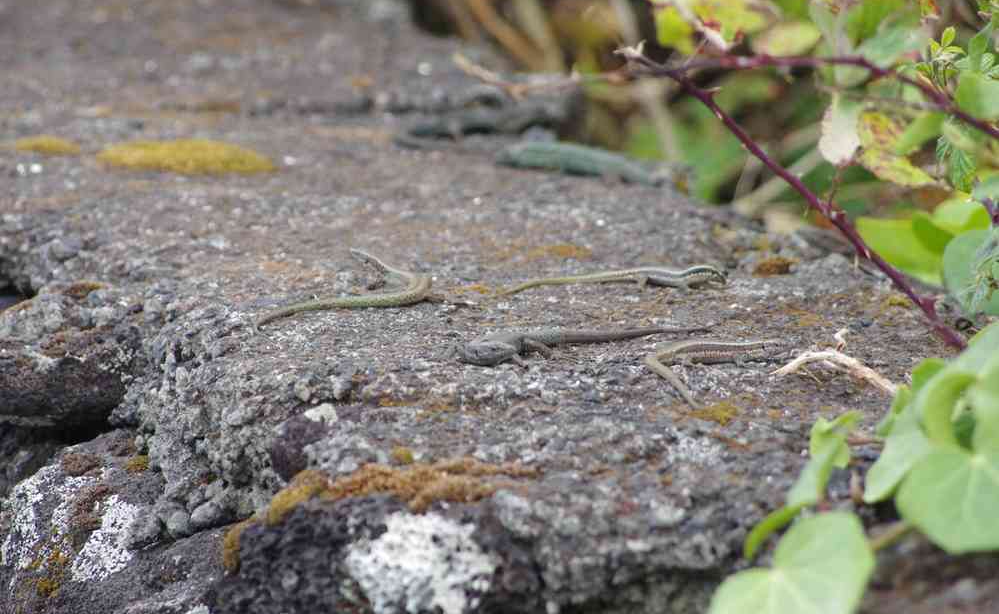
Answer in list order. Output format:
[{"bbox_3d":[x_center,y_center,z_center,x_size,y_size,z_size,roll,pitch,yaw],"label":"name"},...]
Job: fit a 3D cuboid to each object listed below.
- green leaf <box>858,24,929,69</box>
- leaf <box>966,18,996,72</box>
[{"bbox_3d":[0.155,-0.102,4.250,0.027,0.017,0.010,0,13,0],"label":"green leaf"},{"bbox_3d":[0.180,-0.098,4.050,0.010,0.020,0.007,0,13,0],"label":"leaf"}]

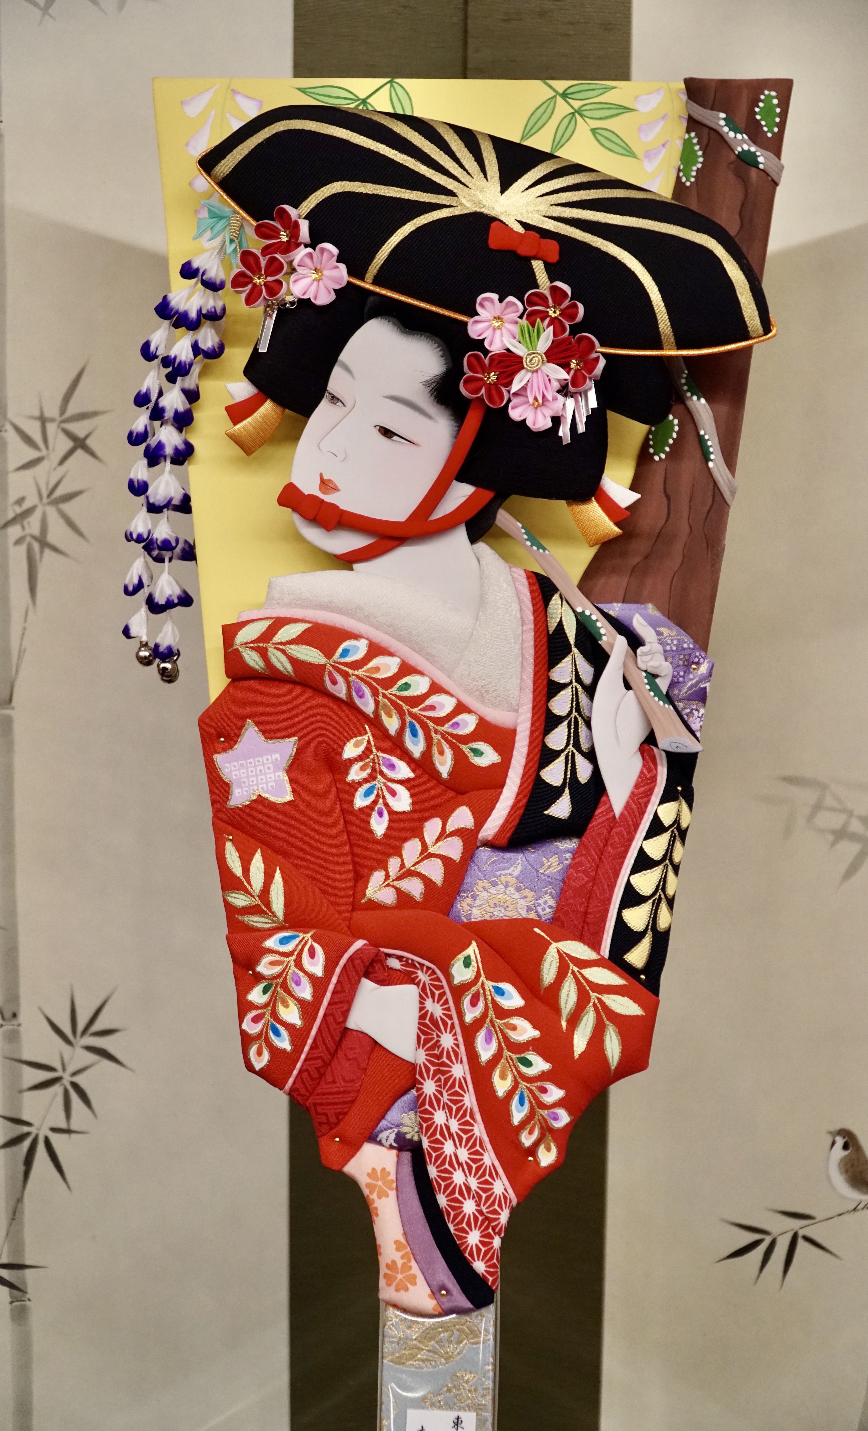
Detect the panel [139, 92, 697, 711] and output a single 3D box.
[{"bbox_3d":[-0.006,-0.135,1.058,0.222,0.257,0.018,1,2,2],"label":"panel"}]

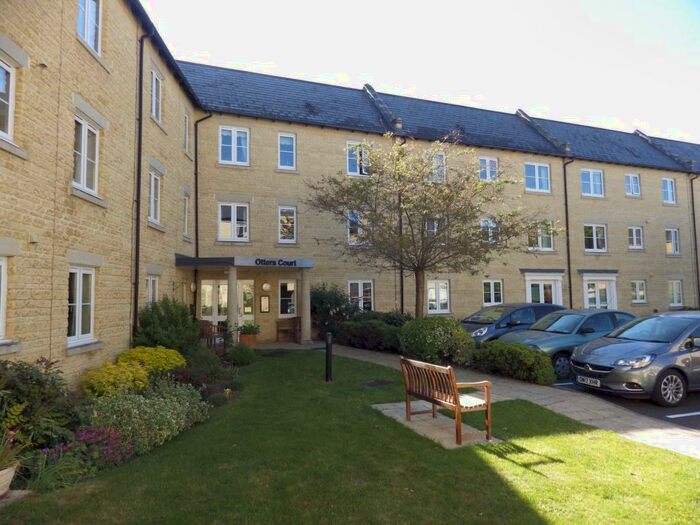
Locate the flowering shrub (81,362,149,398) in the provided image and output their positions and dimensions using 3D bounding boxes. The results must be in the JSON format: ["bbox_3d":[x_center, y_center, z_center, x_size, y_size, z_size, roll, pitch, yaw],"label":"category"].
[{"bbox_3d":[-4.127,2.040,8.127,0.900,0.640,1.150,0,-4,-3],"label":"flowering shrub"}]

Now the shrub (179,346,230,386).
[{"bbox_3d":[-2.939,2.065,8.981,1.000,0.660,1.050,-1,-4,0],"label":"shrub"}]

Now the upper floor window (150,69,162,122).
[{"bbox_3d":[-5.340,-4.498,12.196,0.120,1.330,0.940,0,-4,-3],"label":"upper floor window"}]

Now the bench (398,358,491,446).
[{"bbox_3d":[1.170,1.663,5.618,0.590,0.870,1.150,1,-4,-24],"label":"bench"}]

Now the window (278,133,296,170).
[{"bbox_3d":[-2.365,-4.186,16.848,0.654,1.350,0.120,1,-4,-21],"label":"window"}]

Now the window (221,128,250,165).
[{"bbox_3d":[-4.248,-4.281,16.418,1.050,1.400,0.120,1,-4,-21],"label":"window"}]

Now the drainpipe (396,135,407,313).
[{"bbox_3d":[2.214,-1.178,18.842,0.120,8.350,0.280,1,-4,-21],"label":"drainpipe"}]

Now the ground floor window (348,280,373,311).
[{"bbox_3d":[0.450,1.431,17.779,1.060,1.400,0.120,1,-4,-21],"label":"ground floor window"}]

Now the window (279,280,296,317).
[{"bbox_3d":[-2.318,1.368,16.573,0.690,1.370,0.120,1,-4,-21],"label":"window"}]

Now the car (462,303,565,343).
[{"bbox_3d":[4.780,1.976,13.129,3.960,1.480,1.730,1,-4,-21],"label":"car"}]

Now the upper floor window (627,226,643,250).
[{"bbox_3d":[14.861,-1.259,23.151,1.067,1.130,0.120,1,-4,-21],"label":"upper floor window"}]

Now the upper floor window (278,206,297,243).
[{"bbox_3d":[-2.372,-1.407,16.918,0.680,1.370,0.120,1,-4,-21],"label":"upper floor window"}]

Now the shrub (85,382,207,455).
[{"bbox_3d":[-2.592,1.860,5.687,1.120,0.600,1.700,-1,-4,8],"label":"shrub"}]

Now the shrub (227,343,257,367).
[{"bbox_3d":[-2.676,2.284,11.020,0.750,0.520,0.800,-1,-4,0],"label":"shrub"}]

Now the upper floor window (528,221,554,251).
[{"bbox_3d":[9.318,-1.292,21.742,1.594,1.470,0.120,1,-4,-21],"label":"upper floor window"}]

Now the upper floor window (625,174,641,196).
[{"bbox_3d":[15.402,-4.204,24.283,1.161,1.150,0.120,1,-4,-21],"label":"upper floor window"}]

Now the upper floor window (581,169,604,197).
[{"bbox_3d":[12.356,-4.049,22.680,1.480,1.390,0.120,1,-4,-21],"label":"upper floor window"}]

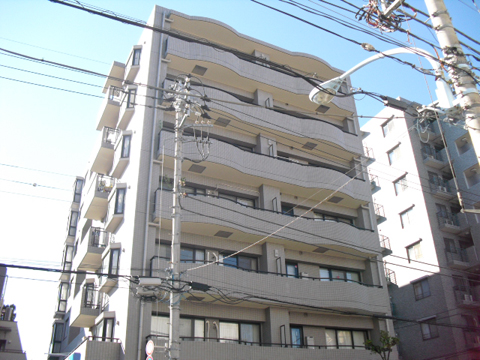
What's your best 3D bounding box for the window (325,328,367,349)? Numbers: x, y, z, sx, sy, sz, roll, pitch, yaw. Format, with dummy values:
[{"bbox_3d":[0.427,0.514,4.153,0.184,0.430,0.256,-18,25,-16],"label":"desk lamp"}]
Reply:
[{"bbox_3d":[5.052,7.870,22.988,2.465,1.943,0.174,12,-32,-23],"label":"window"}]

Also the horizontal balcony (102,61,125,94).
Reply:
[{"bbox_3d":[-7.576,-6.140,30.475,0.940,0.290,2.774,12,-32,-23],"label":"horizontal balcony"}]

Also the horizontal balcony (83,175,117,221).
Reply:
[{"bbox_3d":[-7.335,0.978,26.312,0.986,1.267,2.728,12,-31,-23],"label":"horizontal balcony"}]

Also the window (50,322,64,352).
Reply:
[{"bbox_3d":[-12.751,11.039,34.819,0.509,2.025,0.202,12,-31,-23],"label":"window"}]

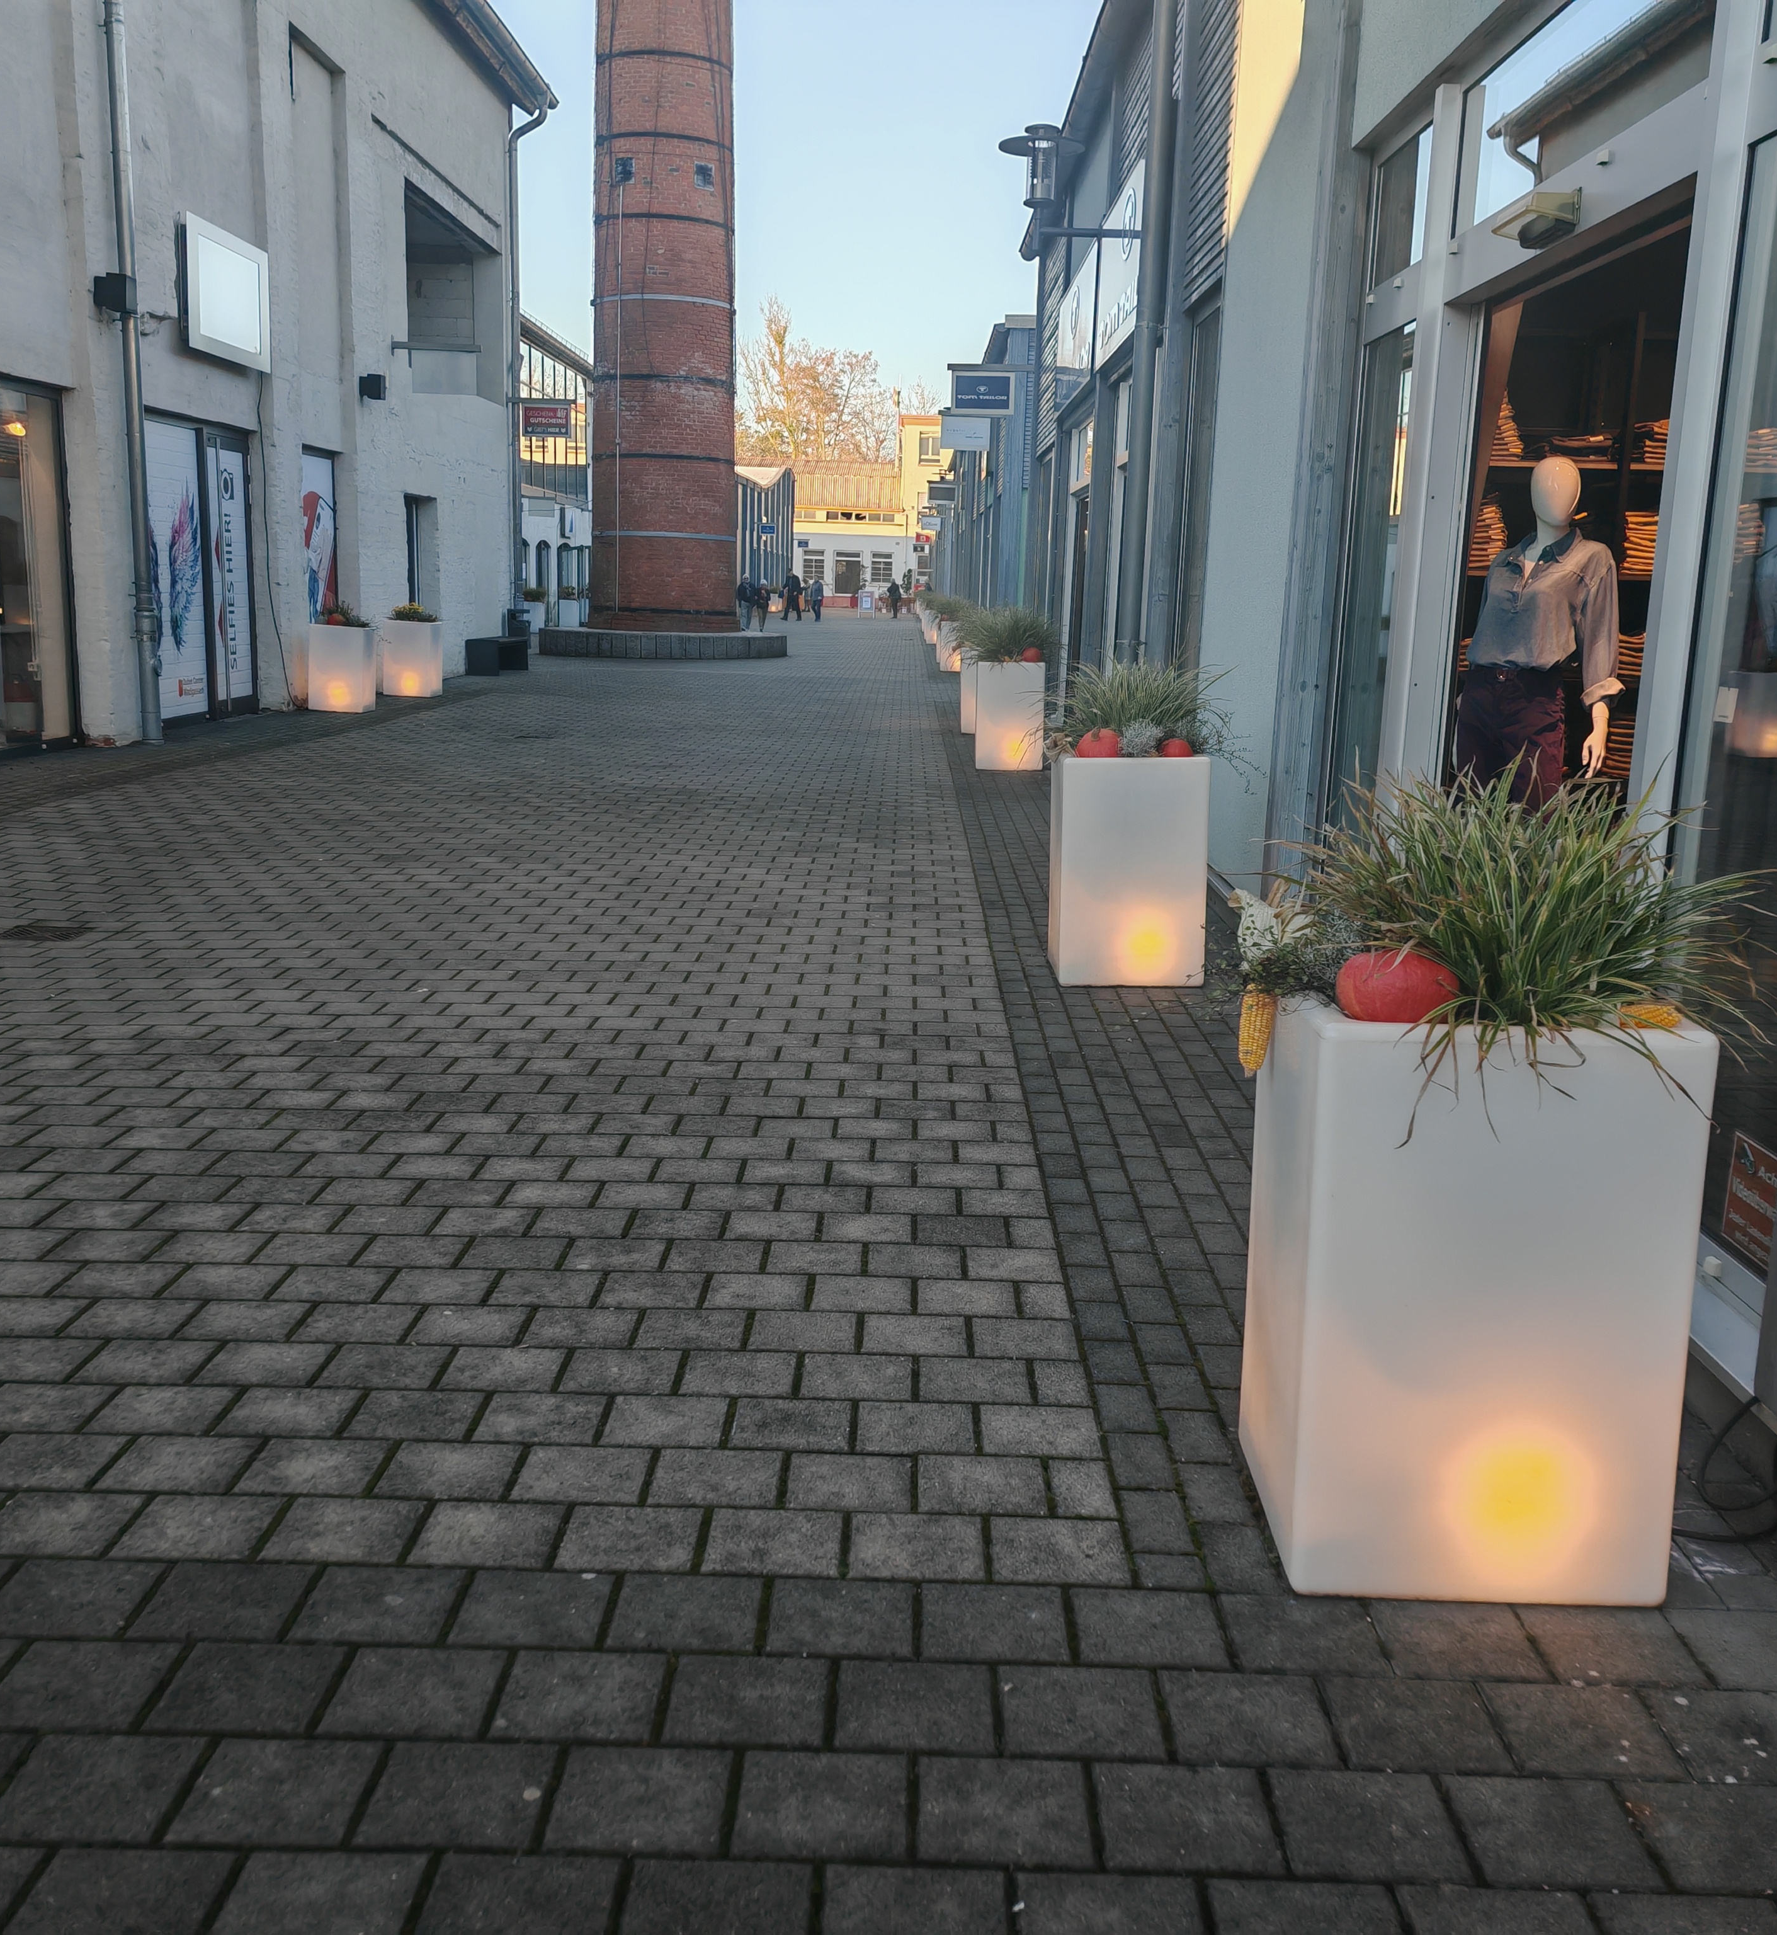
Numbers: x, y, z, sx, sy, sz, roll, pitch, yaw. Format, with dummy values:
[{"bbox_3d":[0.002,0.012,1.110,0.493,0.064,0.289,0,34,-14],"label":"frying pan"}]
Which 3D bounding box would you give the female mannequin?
[{"bbox_3d":[2.143,-0.814,6.467,0.500,1.740,0.340,10,15,42],"label":"female mannequin"}]

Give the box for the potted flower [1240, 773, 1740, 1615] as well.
[{"bbox_3d":[0.835,0.280,2.773,0.660,1.087,0.600,1,11,3],"label":"potted flower"}]

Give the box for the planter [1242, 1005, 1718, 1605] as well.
[{"bbox_3d":[0.816,0.426,2.802,0.508,0.789,0.505,1,11,3],"label":"planter"}]

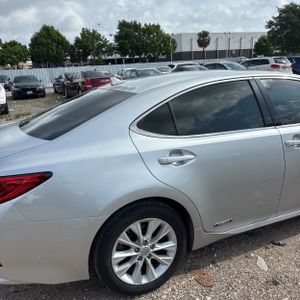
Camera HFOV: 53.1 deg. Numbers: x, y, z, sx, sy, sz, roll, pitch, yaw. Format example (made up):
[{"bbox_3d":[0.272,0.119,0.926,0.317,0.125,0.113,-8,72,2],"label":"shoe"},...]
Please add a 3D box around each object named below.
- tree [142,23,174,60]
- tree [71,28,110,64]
[{"bbox_3d":[1.462,-15.148,45.640,5.010,7.710,5.010,-3,15,0],"label":"tree"},{"bbox_3d":[-8.766,-14.157,45.077,6.000,7.600,6.000,-4,15,0],"label":"tree"}]

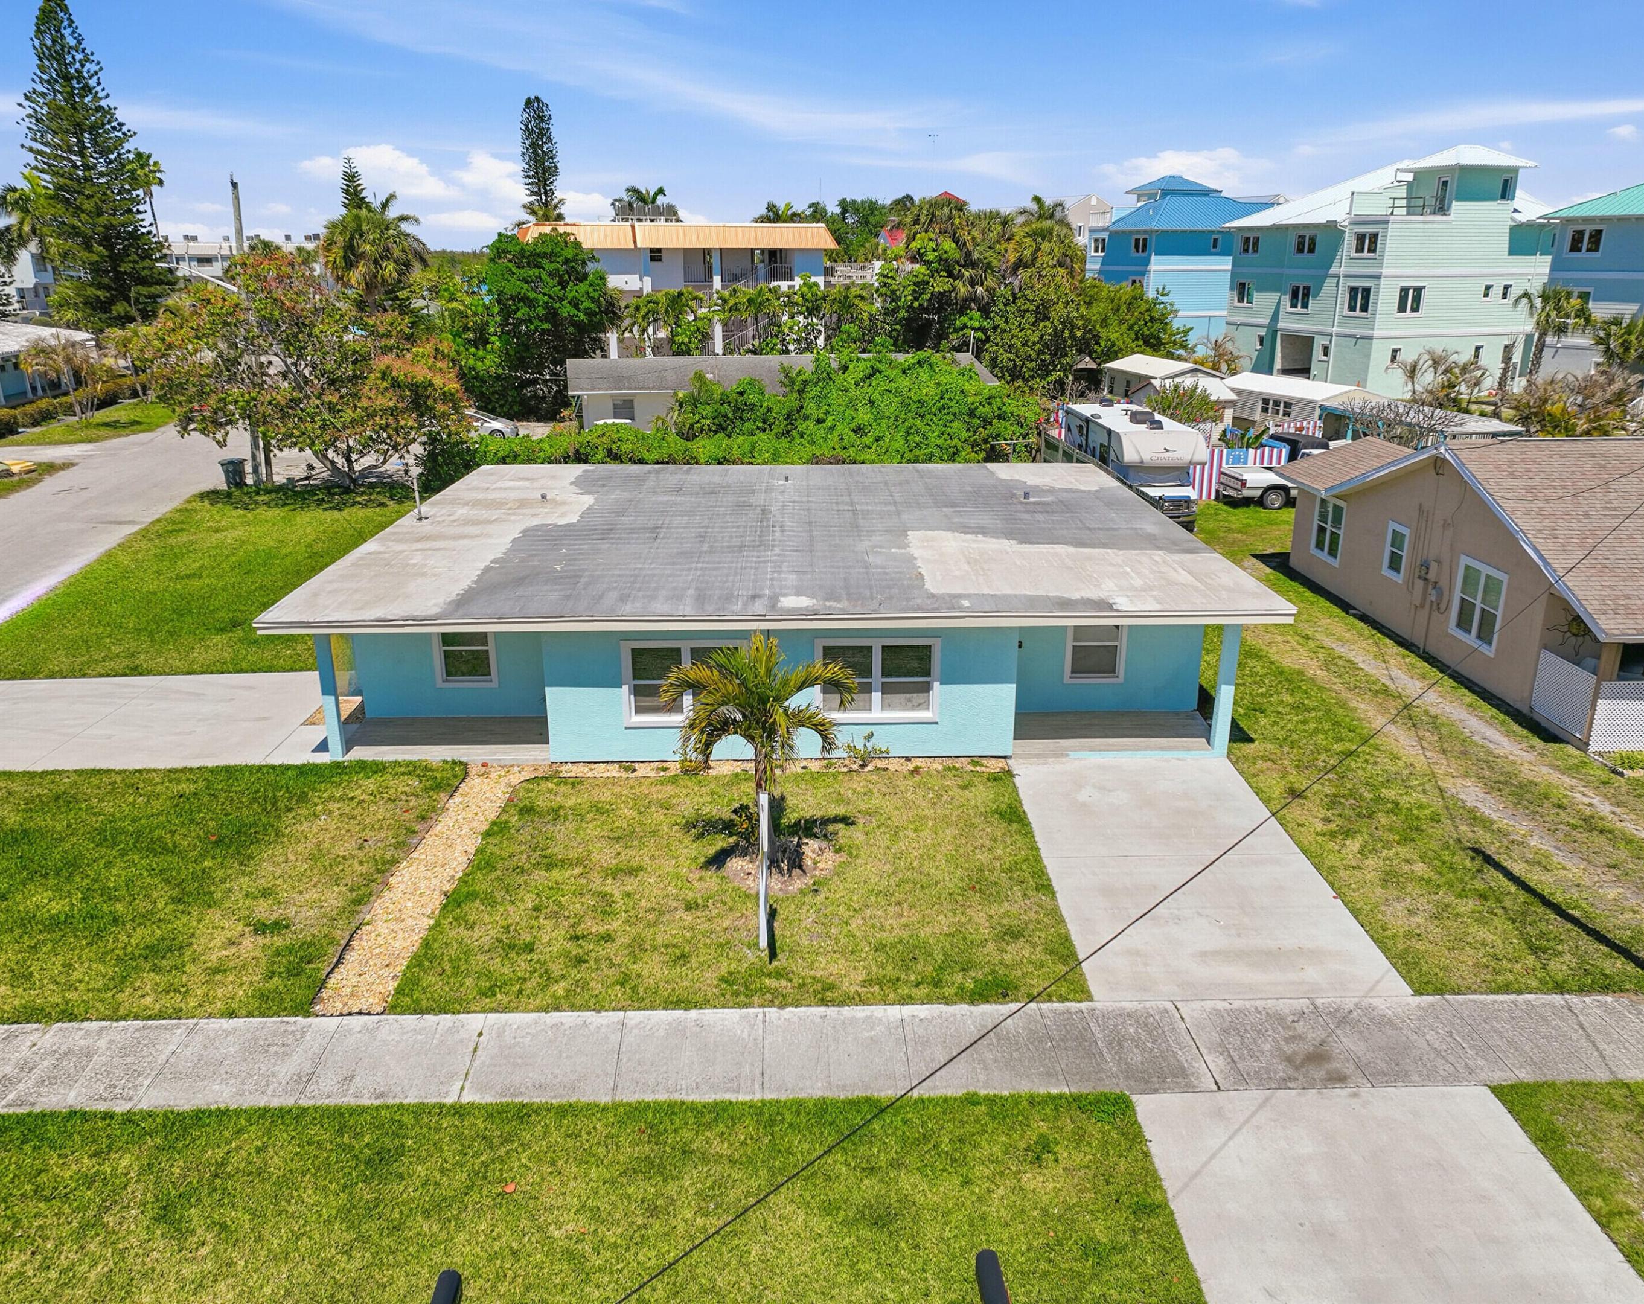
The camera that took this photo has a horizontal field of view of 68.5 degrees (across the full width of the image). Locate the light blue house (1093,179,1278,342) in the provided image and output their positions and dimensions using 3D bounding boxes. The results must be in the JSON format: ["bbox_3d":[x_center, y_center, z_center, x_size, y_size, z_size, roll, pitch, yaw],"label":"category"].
[{"bbox_3d":[29.073,-31.260,98.374,12.800,14.000,10.500,-6,19,-18],"label":"light blue house"}]

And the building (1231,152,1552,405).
[{"bbox_3d":[36.304,-24.775,78.171,13.500,14.200,14.300,-6,19,-18],"label":"building"}]

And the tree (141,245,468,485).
[{"bbox_3d":[-18.328,-10.034,42.819,10.970,8.330,10.090,-1,18,-1],"label":"tree"}]

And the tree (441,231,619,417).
[{"bbox_3d":[-14.850,-17.092,62.924,8.320,9.250,7.900,-1,18,-1],"label":"tree"}]

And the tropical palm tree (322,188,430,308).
[{"bbox_3d":[-21.501,-16.808,59.143,5.210,11.080,4.950,-1,18,-1],"label":"tropical palm tree"}]

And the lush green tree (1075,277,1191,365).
[{"bbox_3d":[19.423,-19.793,75.125,7.230,6.680,6.500,-1,18,-1],"label":"lush green tree"}]

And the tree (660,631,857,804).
[{"bbox_3d":[-0.844,1.304,16.136,2.610,3.300,2.480,-1,18,-1],"label":"tree"}]

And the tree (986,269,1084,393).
[{"bbox_3d":[11.332,-16.639,64.347,5.530,7.410,4.980,-1,18,-1],"label":"tree"}]

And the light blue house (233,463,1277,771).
[{"bbox_3d":[-0.789,-1.451,25.446,16.000,2.750,13.700,-1,18,-1],"label":"light blue house"}]

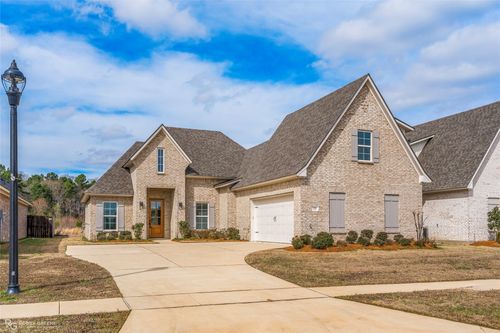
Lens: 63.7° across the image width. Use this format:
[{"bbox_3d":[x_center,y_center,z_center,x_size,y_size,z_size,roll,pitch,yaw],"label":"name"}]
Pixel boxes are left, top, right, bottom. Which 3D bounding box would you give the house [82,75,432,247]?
[{"bbox_3d":[-1.700,0.350,26.300,17.000,8.500,18.500,3,-7,-24],"label":"house"}]

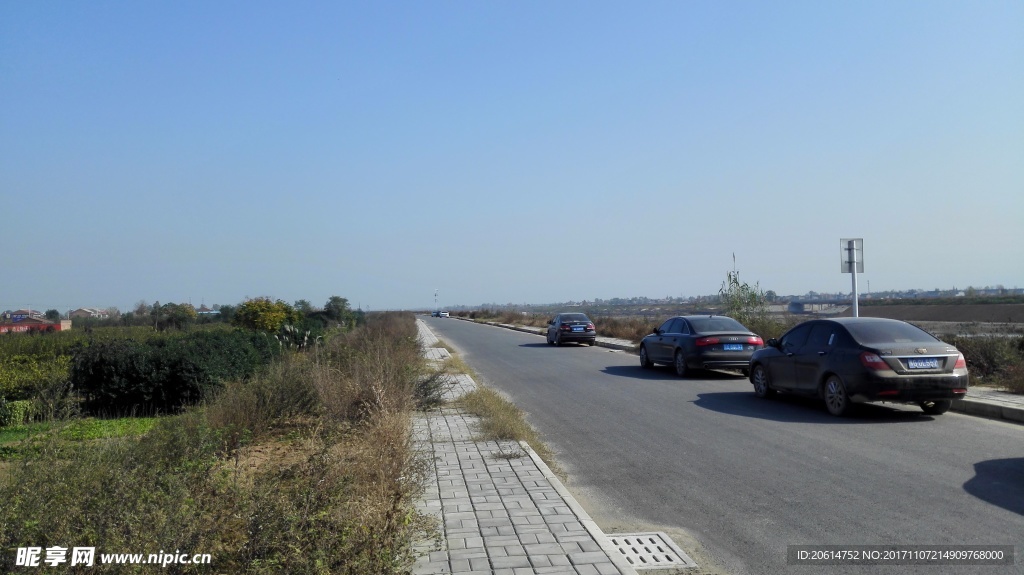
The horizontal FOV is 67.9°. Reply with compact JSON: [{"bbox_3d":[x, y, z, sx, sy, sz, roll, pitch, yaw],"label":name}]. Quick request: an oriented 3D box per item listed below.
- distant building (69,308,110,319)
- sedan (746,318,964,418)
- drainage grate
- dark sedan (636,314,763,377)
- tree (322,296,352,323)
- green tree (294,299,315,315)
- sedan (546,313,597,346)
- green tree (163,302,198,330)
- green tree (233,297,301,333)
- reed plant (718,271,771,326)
[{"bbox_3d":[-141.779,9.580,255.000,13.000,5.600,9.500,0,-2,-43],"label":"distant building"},{"bbox_3d":[5.680,1.298,13.120,1.790,1.470,4.630,-1,-2,-6],"label":"sedan"},{"bbox_3d":[0.985,1.880,5.420,0.460,0.050,0.760,-1,-2,-7],"label":"drainage grate"},{"bbox_3d":[4.890,1.520,20.300,1.874,1.455,5.000,-1,-2,-7],"label":"dark sedan"},{"bbox_3d":[-18.014,2.959,78.000,3.000,4.070,2.900,-1,-2,0],"label":"tree"},{"bbox_3d":[-25.941,3.442,95.000,2.600,4.135,2.500,-1,-2,0],"label":"green tree"},{"bbox_3d":[2.800,1.975,35.900,1.770,1.475,4.600,-1,-2,-4],"label":"sedan"},{"bbox_3d":[-39.262,3.744,90.000,4.300,3.934,4.100,-1,-2,0],"label":"green tree"},{"bbox_3d":[-20.999,2.828,65.000,5.700,4.116,5.400,-1,-2,0],"label":"green tree"},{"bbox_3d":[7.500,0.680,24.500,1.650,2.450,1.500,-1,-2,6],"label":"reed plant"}]

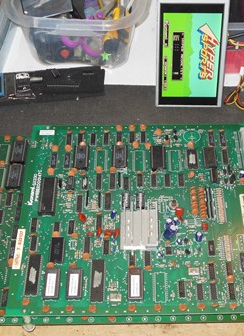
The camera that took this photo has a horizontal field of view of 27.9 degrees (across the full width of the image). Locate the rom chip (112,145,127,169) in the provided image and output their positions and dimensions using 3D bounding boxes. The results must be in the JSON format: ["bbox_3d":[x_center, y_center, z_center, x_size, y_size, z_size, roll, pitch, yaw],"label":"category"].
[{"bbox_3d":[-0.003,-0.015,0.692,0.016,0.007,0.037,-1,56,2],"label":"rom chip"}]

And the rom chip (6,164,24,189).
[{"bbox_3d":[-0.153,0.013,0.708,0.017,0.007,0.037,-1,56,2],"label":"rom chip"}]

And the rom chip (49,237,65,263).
[{"bbox_3d":[-0.081,0.103,0.616,0.015,0.005,0.032,-1,55,2],"label":"rom chip"}]

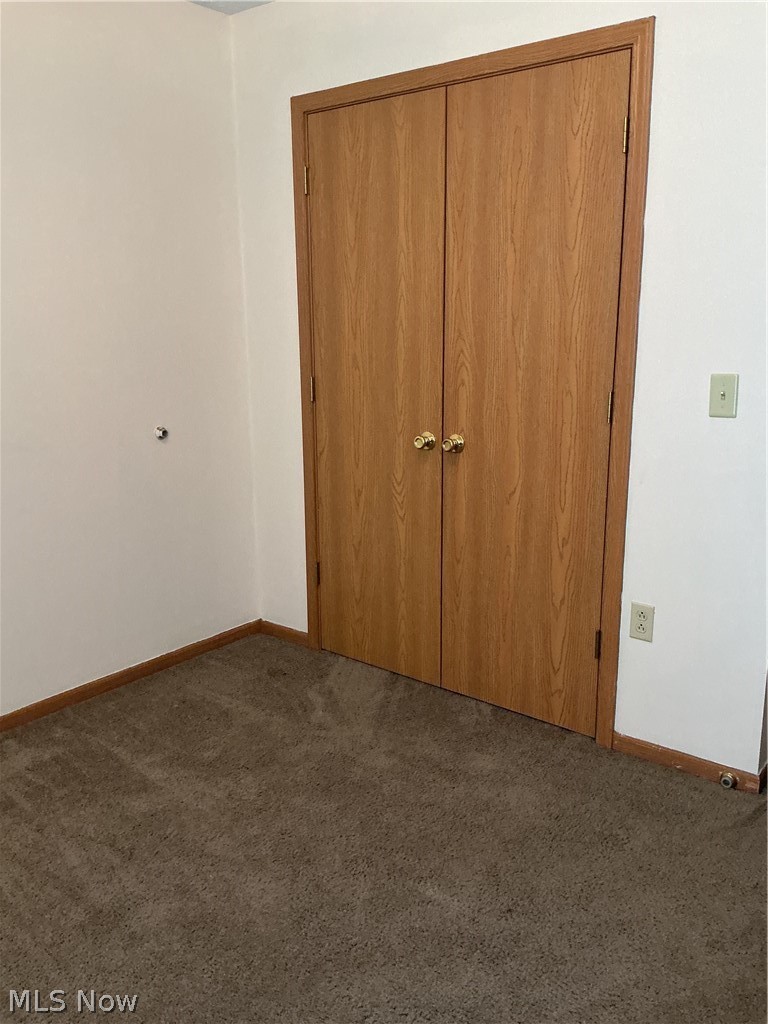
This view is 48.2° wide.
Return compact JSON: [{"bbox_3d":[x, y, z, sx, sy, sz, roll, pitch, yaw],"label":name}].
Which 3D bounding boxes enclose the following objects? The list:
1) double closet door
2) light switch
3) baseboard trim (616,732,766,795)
[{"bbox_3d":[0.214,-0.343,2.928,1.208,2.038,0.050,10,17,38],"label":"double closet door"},{"bbox_3d":[0.920,-0.313,2.326,0.071,0.115,0.013,10,17,38],"label":"light switch"},{"bbox_3d":[0.902,0.759,2.596,0.446,0.064,0.014,10,17,38],"label":"baseboard trim"}]

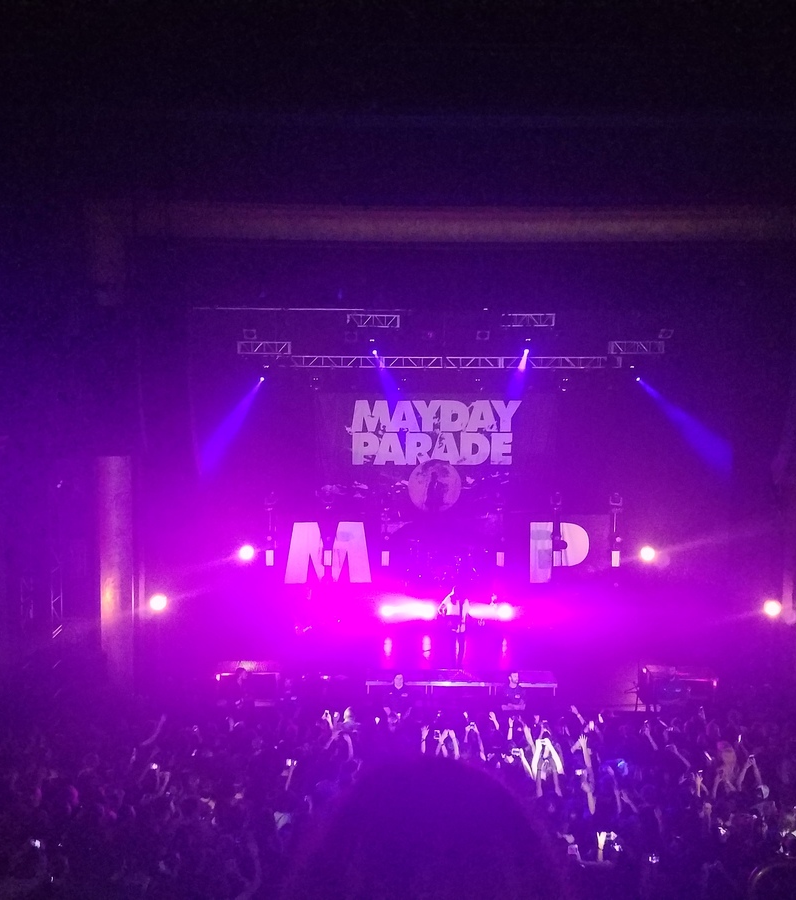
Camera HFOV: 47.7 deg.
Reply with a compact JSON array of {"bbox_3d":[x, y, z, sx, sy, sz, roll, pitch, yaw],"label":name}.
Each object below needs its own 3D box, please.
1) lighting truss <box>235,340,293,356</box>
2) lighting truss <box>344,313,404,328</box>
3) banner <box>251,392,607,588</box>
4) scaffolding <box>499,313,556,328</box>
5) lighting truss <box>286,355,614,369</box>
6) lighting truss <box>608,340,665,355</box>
[{"bbox_3d":[-3.096,-2.358,20.900,1.270,0.320,0.320,0,5,-1],"label":"lighting truss"},{"bbox_3d":[-0.568,-3.003,20.900,1.270,0.320,0.320,0,5,-1],"label":"lighting truss"},{"bbox_3d":[0.867,1.114,24.800,9.700,5.350,0.100,0,5,-1],"label":"banner"},{"bbox_3d":[3.015,-3.003,20.900,1.270,0.320,0.320,0,5,-1],"label":"scaffolding"},{"bbox_3d":[1.369,-2.308,23.500,8.600,0.320,0.320,0,5,-1],"label":"lighting truss"},{"bbox_3d":[5.531,-2.370,20.900,1.270,0.320,0.320,0,5,-1],"label":"lighting truss"}]

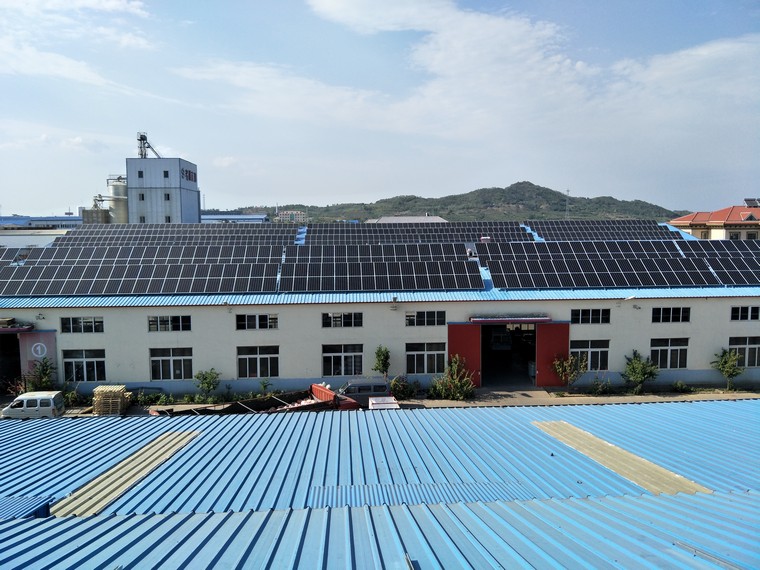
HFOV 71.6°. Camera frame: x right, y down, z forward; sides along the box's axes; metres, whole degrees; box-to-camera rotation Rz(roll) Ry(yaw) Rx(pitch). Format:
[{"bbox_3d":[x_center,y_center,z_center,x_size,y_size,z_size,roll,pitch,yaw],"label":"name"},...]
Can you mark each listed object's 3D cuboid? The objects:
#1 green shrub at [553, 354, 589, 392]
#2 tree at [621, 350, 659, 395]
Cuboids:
[{"bbox_3d":[13.229,6.112,36.778,2.703,2.848,2.200,-1,5,-3],"label":"green shrub"},{"bbox_3d":[18.081,6.073,36.706,2.716,3.069,2.300,-1,5,-3],"label":"tree"}]

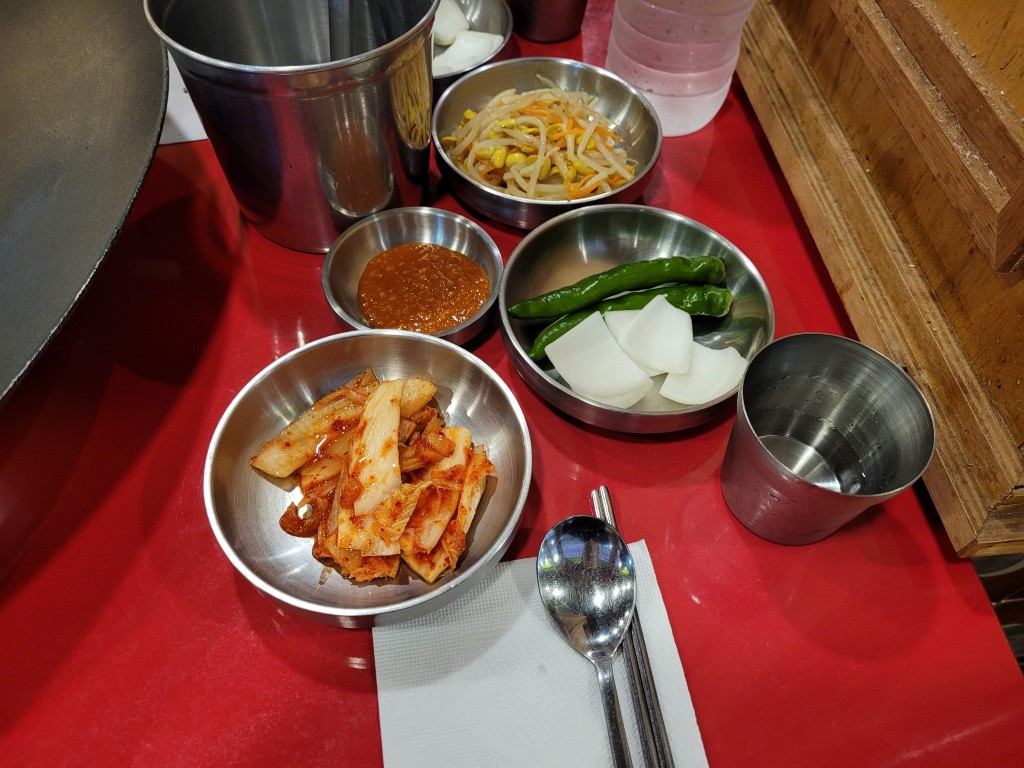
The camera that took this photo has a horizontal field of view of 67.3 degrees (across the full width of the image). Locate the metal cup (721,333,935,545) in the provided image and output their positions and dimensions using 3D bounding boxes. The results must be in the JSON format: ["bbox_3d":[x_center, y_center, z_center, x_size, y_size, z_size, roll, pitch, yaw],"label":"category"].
[{"bbox_3d":[0.123,0.028,0.322,0.073,0.065,0.073,1,55,-2],"label":"metal cup"}]

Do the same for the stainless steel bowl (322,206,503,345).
[{"bbox_3d":[-0.049,-0.049,0.389,0.088,0.027,0.088,1,55,-2],"label":"stainless steel bowl"}]

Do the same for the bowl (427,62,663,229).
[{"bbox_3d":[0.019,-0.136,0.447,0.129,0.035,0.129,1,55,-2],"label":"bowl"}]

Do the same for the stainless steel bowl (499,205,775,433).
[{"bbox_3d":[0.058,-0.030,0.376,0.129,0.035,0.129,1,55,-2],"label":"stainless steel bowl"}]

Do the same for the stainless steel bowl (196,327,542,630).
[{"bbox_3d":[-0.057,0.039,0.323,0.129,0.035,0.129,1,55,-2],"label":"stainless steel bowl"}]

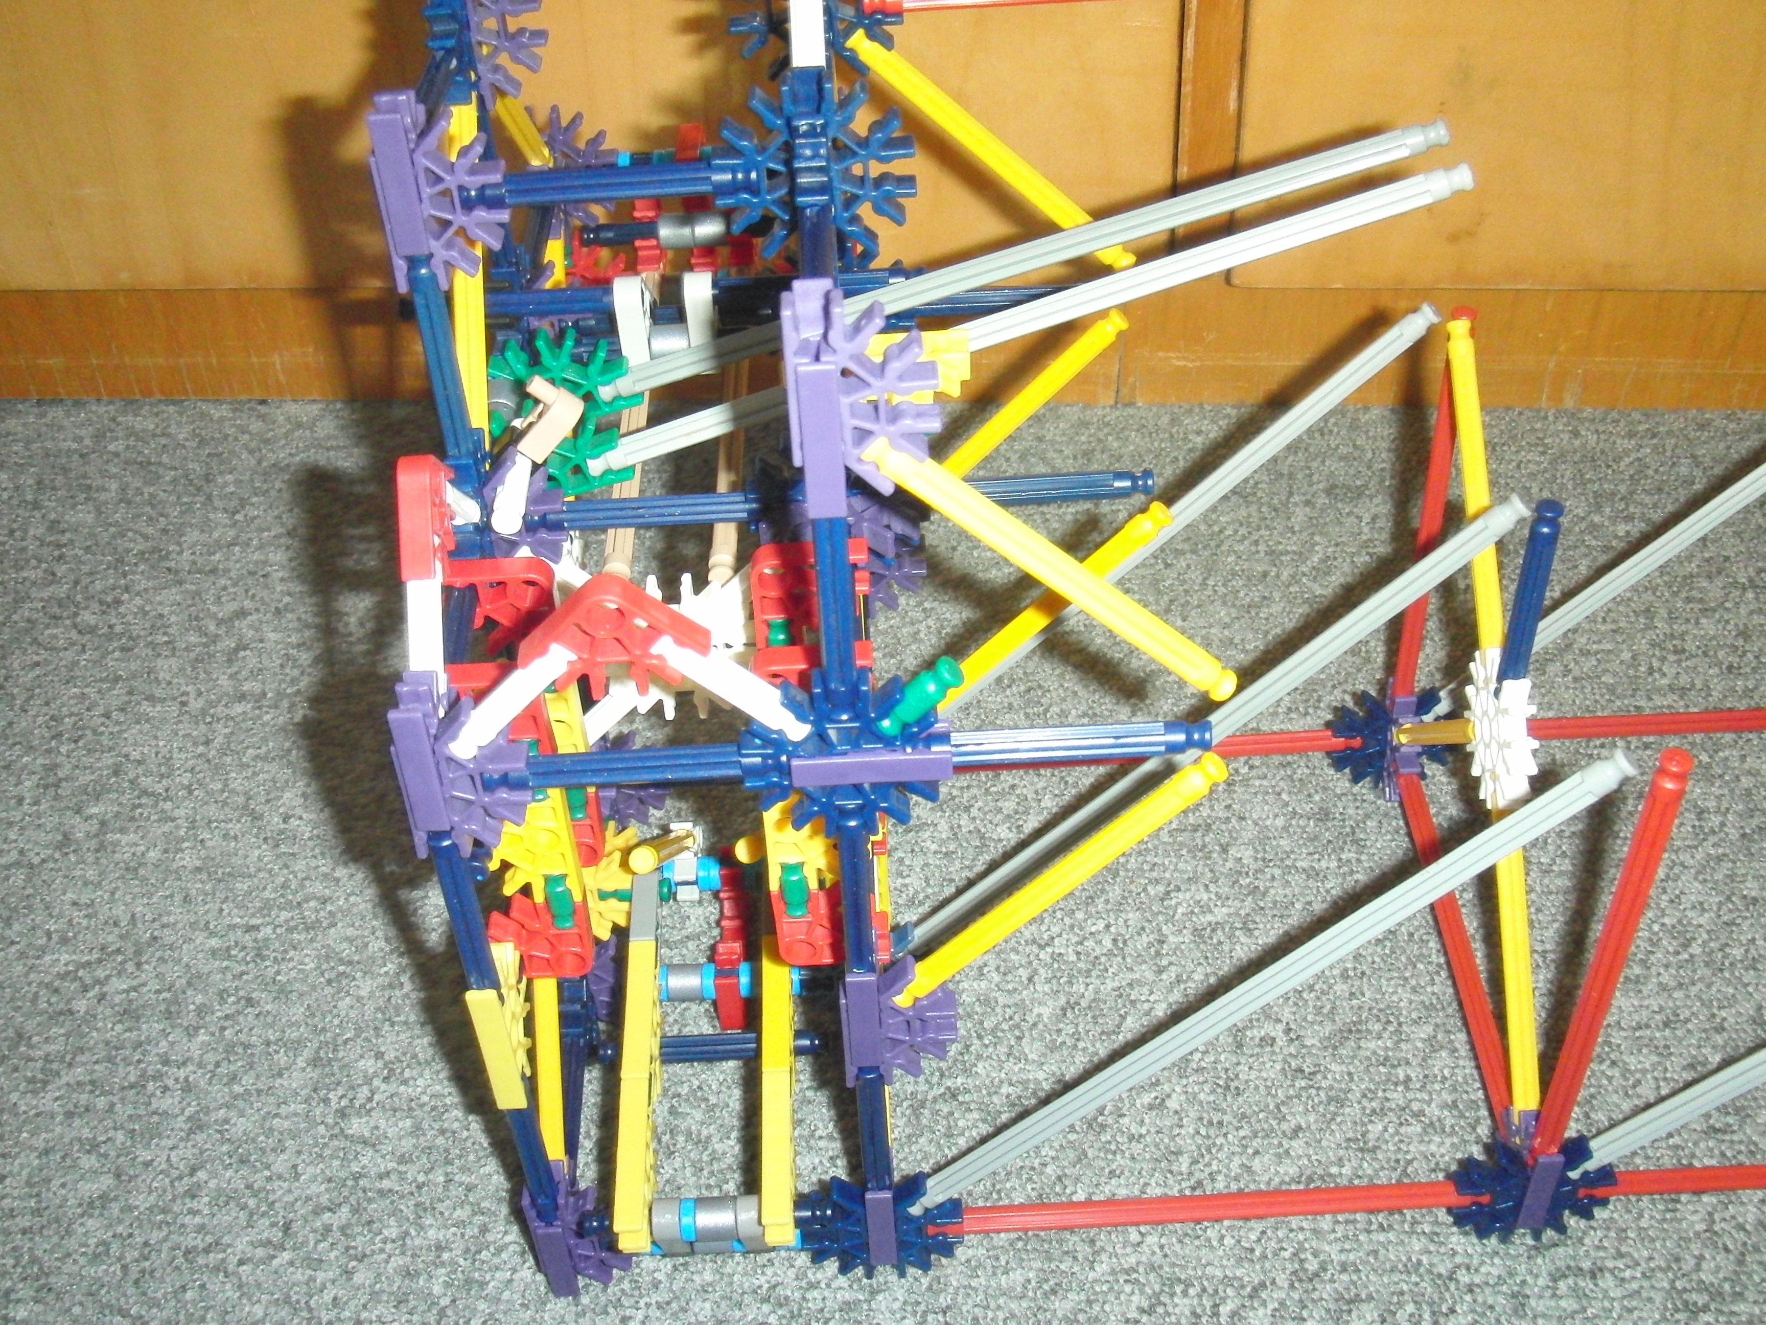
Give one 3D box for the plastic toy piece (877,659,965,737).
[{"bbox_3d":[0.006,0.006,0.339,0.006,0.017,0.006,31,33,-26],"label":"plastic toy piece"}]

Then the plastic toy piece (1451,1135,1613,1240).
[{"bbox_3d":[0.150,0.121,0.447,0.036,0.036,0.006,-3,42,0],"label":"plastic toy piece"}]

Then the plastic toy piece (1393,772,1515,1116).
[{"bbox_3d":[0.149,0.072,0.503,0.006,0.006,0.130,-3,42,1],"label":"plastic toy piece"}]

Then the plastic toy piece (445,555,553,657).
[{"bbox_3d":[-0.077,-0.010,0.394,0.024,0.024,0.006,-3,42,0],"label":"plastic toy piece"}]

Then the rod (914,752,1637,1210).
[{"bbox_3d":[0.071,0.072,0.398,0.006,0.191,0.006,34,33,-28],"label":"rod"}]

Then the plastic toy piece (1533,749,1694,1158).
[{"bbox_3d":[0.147,0.066,0.397,0.006,0.130,0.006,-3,42,0],"label":"plastic toy piece"}]

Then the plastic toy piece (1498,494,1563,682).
[{"bbox_3d":[0.143,-0.012,0.428,0.006,0.054,0.006,-3,41,1],"label":"plastic toy piece"}]

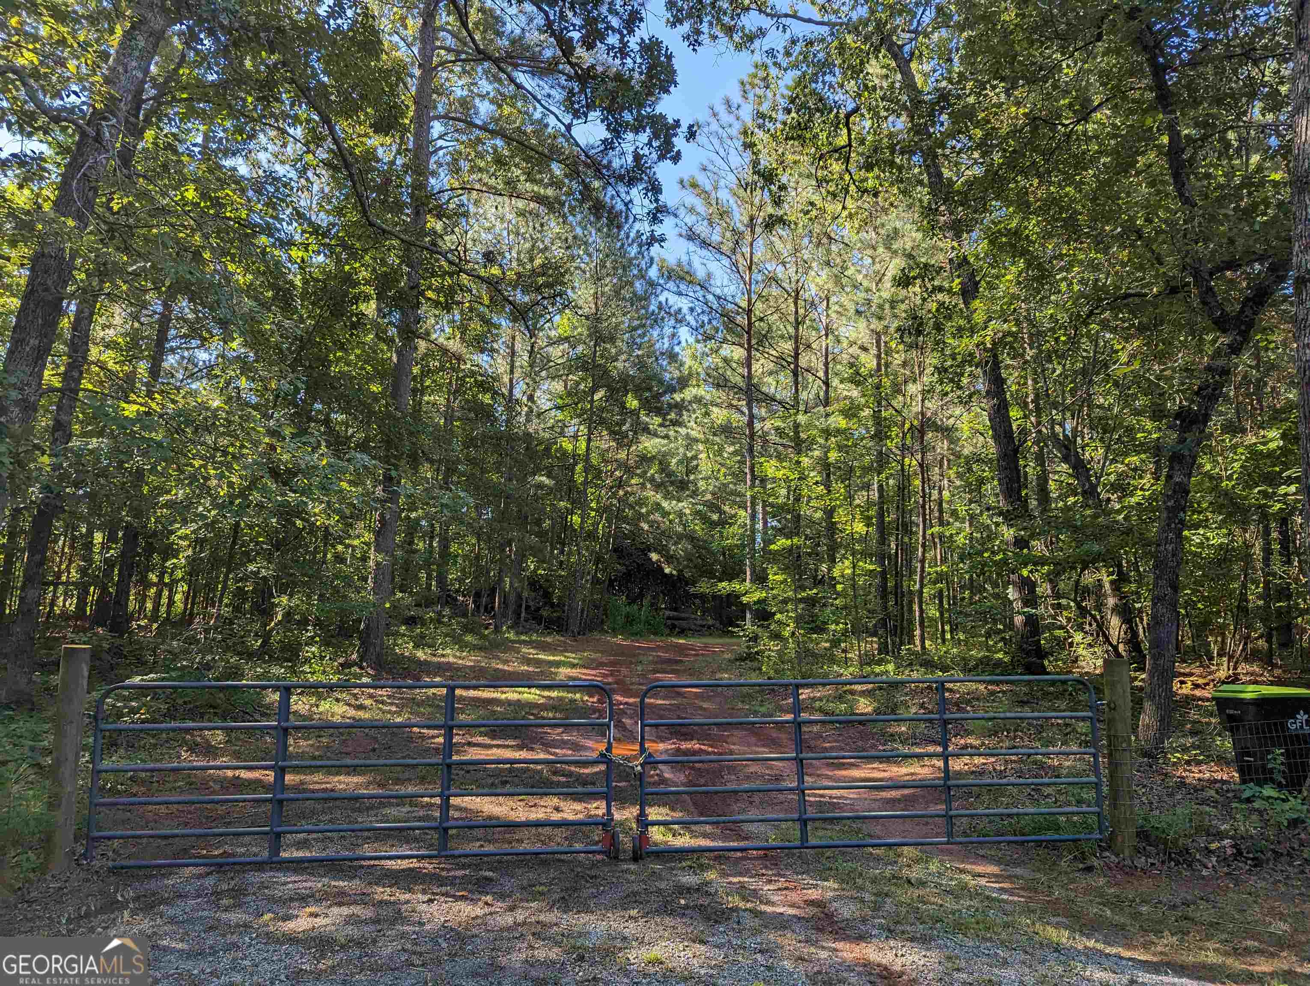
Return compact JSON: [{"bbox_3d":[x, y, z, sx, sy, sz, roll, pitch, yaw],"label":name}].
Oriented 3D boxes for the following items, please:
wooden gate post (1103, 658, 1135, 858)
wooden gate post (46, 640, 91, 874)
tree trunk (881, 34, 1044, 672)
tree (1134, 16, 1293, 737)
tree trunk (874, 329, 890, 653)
[{"bbox_3d":[3.678,2.092,7.222,0.175,1.530,0.175,0,-7,0],"label":"wooden gate post"},{"bbox_3d":[-4.050,1.816,6.291,0.170,1.520,0.170,0,-7,0],"label":"wooden gate post"},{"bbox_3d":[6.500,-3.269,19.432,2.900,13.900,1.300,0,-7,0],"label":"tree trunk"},{"bbox_3d":[6.950,-1.591,11.569,2.000,9.500,1.400,-4,-8,31],"label":"tree"},{"bbox_3d":[5.684,-0.183,22.997,0.300,8.300,0.300,0,-7,0],"label":"tree trunk"}]

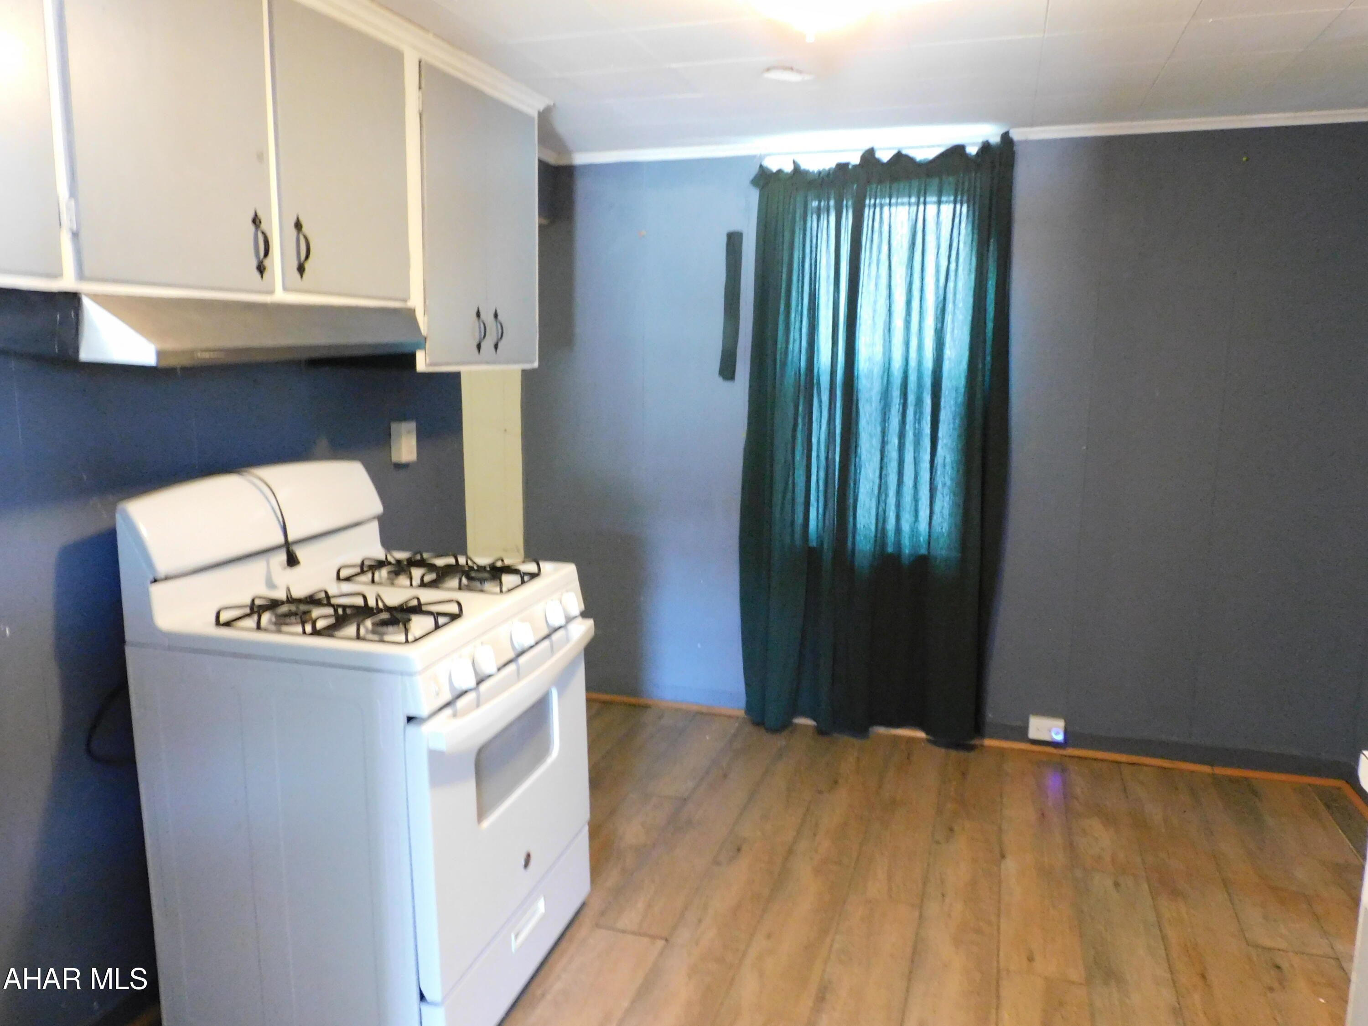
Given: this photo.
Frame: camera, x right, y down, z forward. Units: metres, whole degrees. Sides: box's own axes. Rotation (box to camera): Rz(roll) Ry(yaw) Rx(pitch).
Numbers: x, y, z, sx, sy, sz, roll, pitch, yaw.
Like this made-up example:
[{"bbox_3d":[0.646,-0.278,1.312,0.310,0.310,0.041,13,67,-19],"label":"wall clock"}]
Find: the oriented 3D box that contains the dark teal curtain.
[{"bbox_3d":[0.668,-0.202,3.402,0.960,2.110,0.120,3,10,16],"label":"dark teal curtain"}]

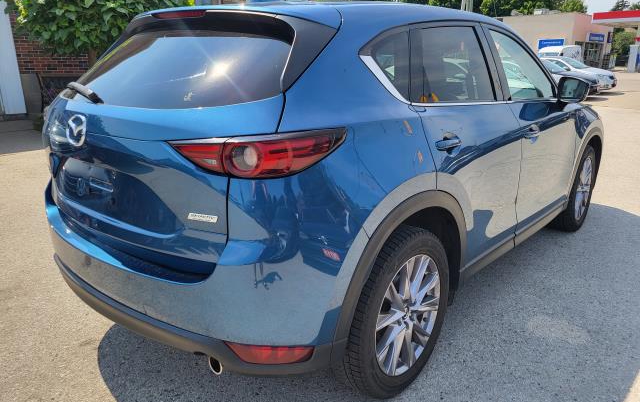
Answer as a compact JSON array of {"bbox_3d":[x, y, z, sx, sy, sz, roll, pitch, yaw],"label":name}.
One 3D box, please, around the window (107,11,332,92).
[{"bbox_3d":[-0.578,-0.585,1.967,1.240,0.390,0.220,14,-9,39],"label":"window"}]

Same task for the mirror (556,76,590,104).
[{"bbox_3d":[1.607,-0.702,3.030,0.200,0.165,0.130,12,20,40],"label":"mirror"}]

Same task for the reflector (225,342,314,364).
[{"bbox_3d":[-0.169,0.503,1.602,0.302,0.075,0.060,1,15,7],"label":"reflector"}]

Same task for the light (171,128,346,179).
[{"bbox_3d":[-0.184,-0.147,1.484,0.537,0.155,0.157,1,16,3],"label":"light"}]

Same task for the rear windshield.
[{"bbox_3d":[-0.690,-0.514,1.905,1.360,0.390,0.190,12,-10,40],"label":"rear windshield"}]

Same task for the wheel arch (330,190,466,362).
[{"bbox_3d":[0.320,0.233,1.945,0.140,0.520,0.980,12,20,40],"label":"wheel arch"}]

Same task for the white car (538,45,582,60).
[{"bbox_3d":[14.242,-8.055,28.660,1.900,2.050,4.700,12,20,35],"label":"white car"}]

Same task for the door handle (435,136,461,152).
[{"bbox_3d":[0.524,-0.233,1.953,0.050,0.050,0.195,14,21,39],"label":"door handle"}]

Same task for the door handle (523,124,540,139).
[{"bbox_3d":[1.215,-0.393,2.744,0.055,0.055,0.220,12,20,40],"label":"door handle"}]

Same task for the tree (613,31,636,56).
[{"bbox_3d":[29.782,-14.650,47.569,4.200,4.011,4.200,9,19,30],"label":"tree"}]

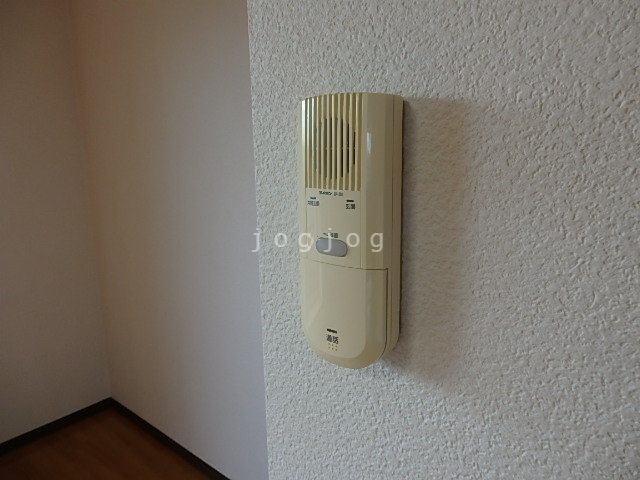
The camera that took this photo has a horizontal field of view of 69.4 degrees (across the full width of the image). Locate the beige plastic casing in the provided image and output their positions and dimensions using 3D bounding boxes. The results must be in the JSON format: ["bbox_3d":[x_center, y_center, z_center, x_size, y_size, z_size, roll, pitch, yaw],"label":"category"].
[{"bbox_3d":[0.020,-0.004,0.339,0.072,0.194,0.036,6,12,38],"label":"beige plastic casing"}]

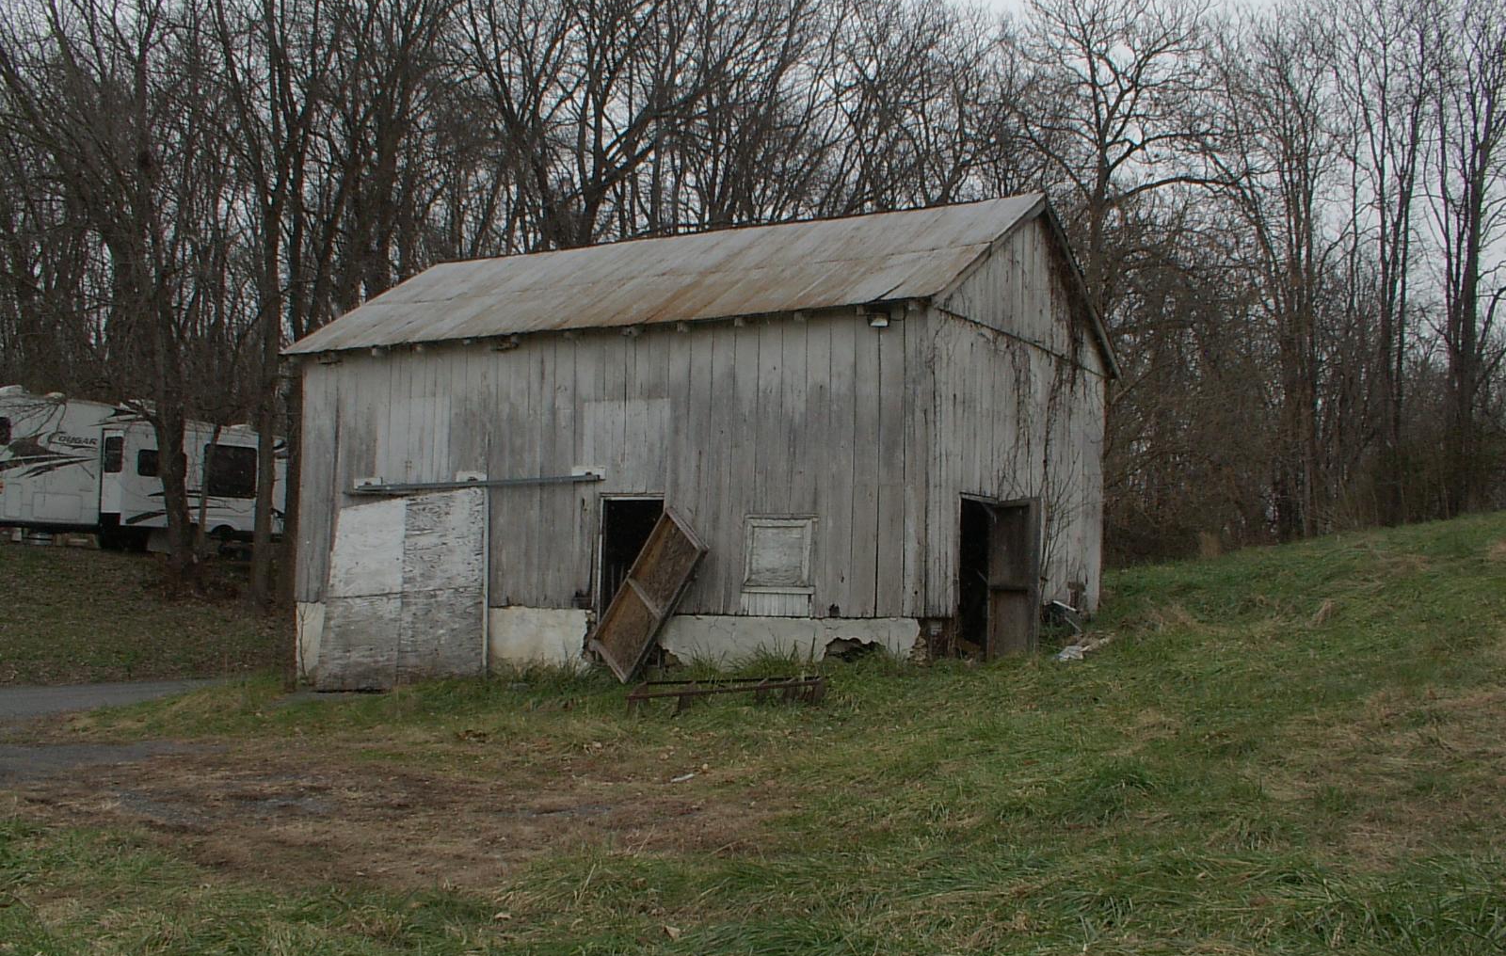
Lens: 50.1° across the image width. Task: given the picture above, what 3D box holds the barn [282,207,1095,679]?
[{"bbox_3d":[-0.685,-0.373,21.771,9.623,5.957,6.077,-1,-5,31],"label":"barn"}]

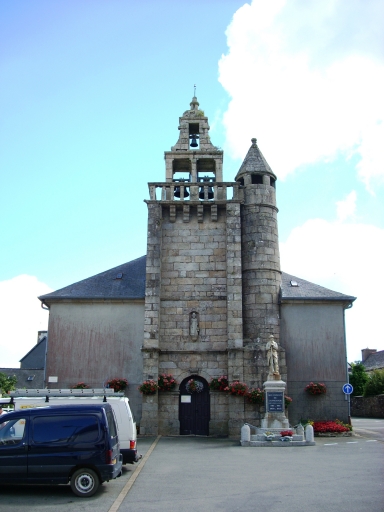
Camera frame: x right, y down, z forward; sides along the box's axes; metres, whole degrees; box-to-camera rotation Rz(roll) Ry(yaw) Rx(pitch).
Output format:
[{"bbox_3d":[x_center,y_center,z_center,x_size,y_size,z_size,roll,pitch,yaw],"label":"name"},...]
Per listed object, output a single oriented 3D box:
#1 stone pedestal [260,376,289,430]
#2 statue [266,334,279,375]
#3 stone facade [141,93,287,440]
[{"bbox_3d":[3.364,6.063,22.509,1.140,2.060,1.120,0,-14,0],"label":"stone pedestal"},{"bbox_3d":[3.390,4.129,22.981,0.525,1.656,0.460,0,-14,0],"label":"statue"},{"bbox_3d":[1.033,-0.052,29.041,6.676,18.043,4.000,0,-14,0],"label":"stone facade"}]

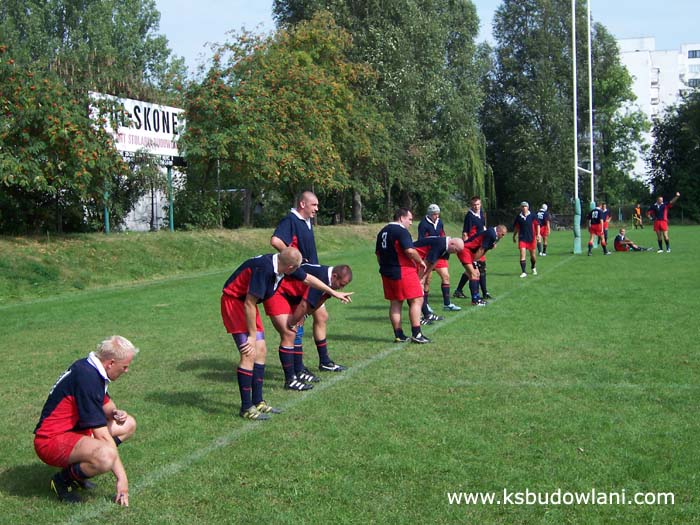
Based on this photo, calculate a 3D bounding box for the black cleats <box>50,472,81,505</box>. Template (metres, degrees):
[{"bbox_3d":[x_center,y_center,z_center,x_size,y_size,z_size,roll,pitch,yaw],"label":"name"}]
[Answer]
[{"bbox_3d":[-1.745,1.388,6.100,0.260,0.130,0.105,32,16,21],"label":"black cleats"}]

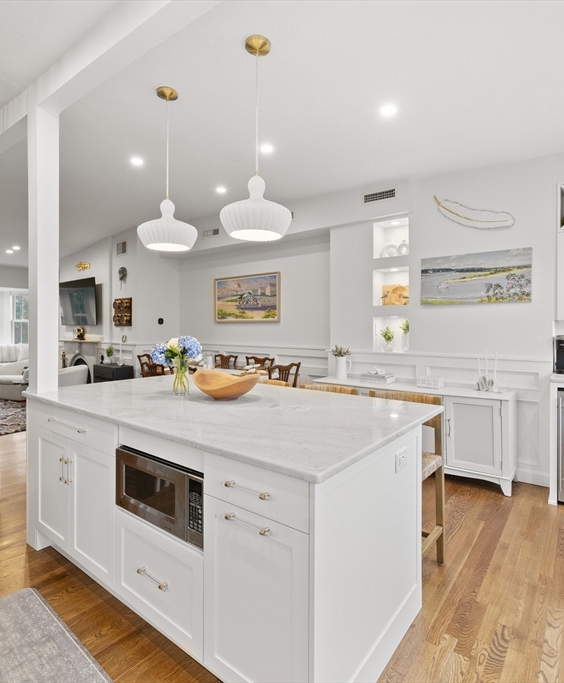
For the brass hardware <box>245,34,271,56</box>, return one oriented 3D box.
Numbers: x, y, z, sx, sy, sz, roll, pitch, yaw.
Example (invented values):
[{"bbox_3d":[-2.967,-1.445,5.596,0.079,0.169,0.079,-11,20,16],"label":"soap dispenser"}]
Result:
[{"bbox_3d":[-0.121,-1.458,1.820,0.128,0.035,0.128,0,1,0],"label":"brass hardware"}]

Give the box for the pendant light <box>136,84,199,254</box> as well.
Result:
[{"bbox_3d":[-0.694,-1.036,2.236,0.368,0.960,0.368,1,2,37],"label":"pendant light"}]

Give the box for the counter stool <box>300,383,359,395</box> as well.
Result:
[{"bbox_3d":[0.172,0.755,2.272,0.445,0.945,0.490,1,2,36],"label":"counter stool"}]

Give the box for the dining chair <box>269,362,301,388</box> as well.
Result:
[{"bbox_3d":[-0.182,0.690,3.602,0.540,0.940,0.510,1,2,36],"label":"dining chair"}]

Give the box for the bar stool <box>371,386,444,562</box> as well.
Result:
[{"bbox_3d":[0.598,0.780,2.028,0.430,0.940,0.460,1,2,37],"label":"bar stool"}]

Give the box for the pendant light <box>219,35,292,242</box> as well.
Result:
[{"bbox_3d":[-0.126,-0.994,1.820,0.353,0.960,0.353,0,1,0],"label":"pendant light"}]

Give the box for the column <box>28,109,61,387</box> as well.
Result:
[{"bbox_3d":[-1.482,-0.549,2.304,0.135,1.740,0.130,1,2,37],"label":"column"}]

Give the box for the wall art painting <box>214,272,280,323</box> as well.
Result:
[{"bbox_3d":[-0.529,-0.617,5.391,1.270,0.690,0.040,1,2,36],"label":"wall art painting"}]

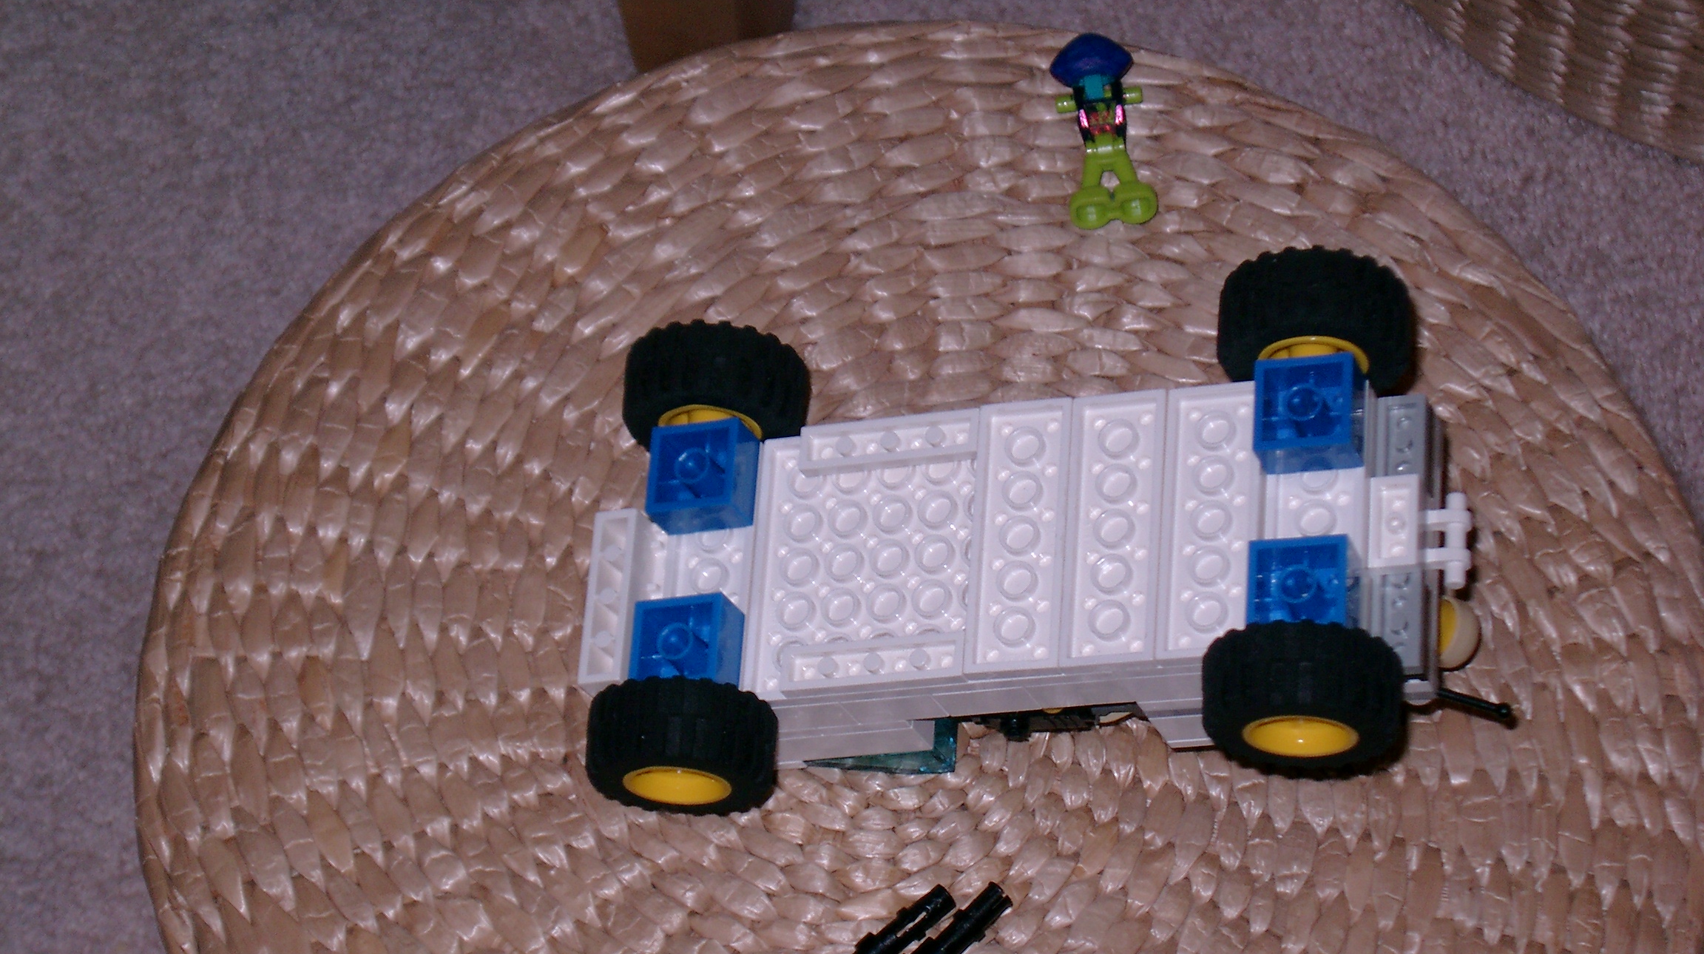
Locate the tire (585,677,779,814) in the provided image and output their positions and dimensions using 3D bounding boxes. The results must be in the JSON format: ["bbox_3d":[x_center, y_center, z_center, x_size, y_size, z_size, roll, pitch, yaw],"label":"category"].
[{"bbox_3d":[-0.027,0.044,0.789,0.031,0.031,0.014,-6,62,20],"label":"tire"}]

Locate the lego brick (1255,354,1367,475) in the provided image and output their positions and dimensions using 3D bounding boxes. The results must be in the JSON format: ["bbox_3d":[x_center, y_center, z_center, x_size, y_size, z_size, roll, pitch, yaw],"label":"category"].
[{"bbox_3d":[0.073,-0.010,0.773,0.016,0.010,0.016,-6,62,20],"label":"lego brick"}]

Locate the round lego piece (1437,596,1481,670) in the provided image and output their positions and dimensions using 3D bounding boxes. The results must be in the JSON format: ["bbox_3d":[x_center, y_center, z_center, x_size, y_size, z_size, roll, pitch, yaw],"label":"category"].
[{"bbox_3d":[0.098,0.026,0.797,0.012,0.011,0.013,-1,66,2],"label":"round lego piece"}]

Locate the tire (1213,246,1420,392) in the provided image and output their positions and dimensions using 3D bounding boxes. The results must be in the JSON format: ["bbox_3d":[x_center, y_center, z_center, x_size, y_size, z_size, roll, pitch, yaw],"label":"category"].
[{"bbox_3d":[0.075,-0.024,0.781,0.031,0.031,0.014,-6,62,20],"label":"tire"}]

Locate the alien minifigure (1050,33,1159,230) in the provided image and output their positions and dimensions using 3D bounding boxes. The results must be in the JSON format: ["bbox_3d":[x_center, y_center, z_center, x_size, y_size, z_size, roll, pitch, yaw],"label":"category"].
[{"bbox_3d":[0.045,-0.062,0.866,0.017,0.013,0.040,-4,65,-2],"label":"alien minifigure"}]

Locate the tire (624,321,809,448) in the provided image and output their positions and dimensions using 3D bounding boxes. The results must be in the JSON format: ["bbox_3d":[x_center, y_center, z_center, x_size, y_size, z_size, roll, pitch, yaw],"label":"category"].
[{"bbox_3d":[-0.023,-0.014,0.817,0.031,0.031,0.014,-6,62,20],"label":"tire"}]

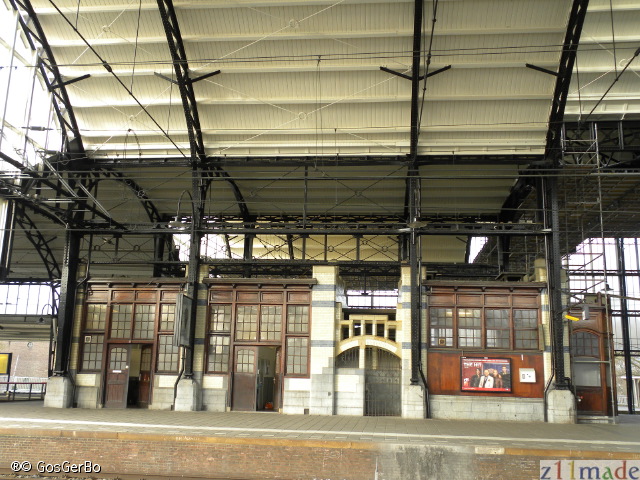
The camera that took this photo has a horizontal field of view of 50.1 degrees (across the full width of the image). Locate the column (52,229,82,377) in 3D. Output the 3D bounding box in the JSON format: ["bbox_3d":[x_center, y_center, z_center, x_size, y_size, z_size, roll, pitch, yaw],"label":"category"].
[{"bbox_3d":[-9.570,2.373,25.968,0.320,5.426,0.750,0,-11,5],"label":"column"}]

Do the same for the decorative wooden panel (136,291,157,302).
[{"bbox_3d":[-6.777,2.221,26.814,0.814,0.439,0.050,1,-11,6],"label":"decorative wooden panel"}]

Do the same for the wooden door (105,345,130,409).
[{"bbox_3d":[-7.782,5.256,26.396,0.852,2.414,0.060,1,-11,6],"label":"wooden door"}]

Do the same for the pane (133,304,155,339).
[{"bbox_3d":[-6.672,3.106,25.964,0.839,1.330,0.050,0,-11,5],"label":"pane"}]

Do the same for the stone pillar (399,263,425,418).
[{"bbox_3d":[3.484,3.796,25.668,0.898,5.548,0.763,1,-11,6],"label":"stone pillar"}]

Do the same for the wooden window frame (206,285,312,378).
[{"bbox_3d":[-2.257,3.382,25.469,3.915,3.369,0.200,0,-11,5],"label":"wooden window frame"}]

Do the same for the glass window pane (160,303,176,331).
[{"bbox_3d":[-5.643,2.939,25.898,0.776,1.008,0.050,0,-11,5],"label":"glass window pane"}]

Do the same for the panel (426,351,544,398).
[{"bbox_3d":[6.048,4.909,25.066,4.193,1.679,0.060,1,-11,6],"label":"panel"}]

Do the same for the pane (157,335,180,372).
[{"bbox_3d":[-5.681,4.262,25.651,0.804,1.386,0.050,0,-11,5],"label":"pane"}]

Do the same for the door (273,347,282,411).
[{"bbox_3d":[-1.620,5.183,25.516,0.060,2.379,0.881,6,-11,-22],"label":"door"}]

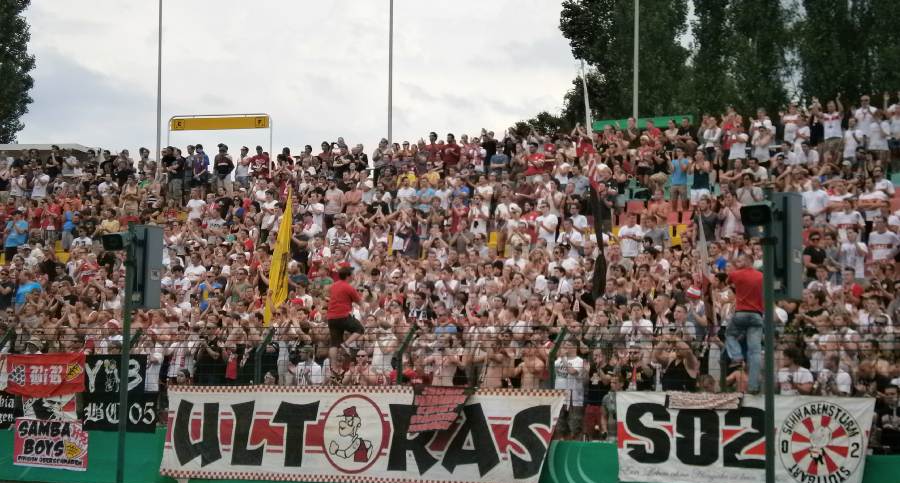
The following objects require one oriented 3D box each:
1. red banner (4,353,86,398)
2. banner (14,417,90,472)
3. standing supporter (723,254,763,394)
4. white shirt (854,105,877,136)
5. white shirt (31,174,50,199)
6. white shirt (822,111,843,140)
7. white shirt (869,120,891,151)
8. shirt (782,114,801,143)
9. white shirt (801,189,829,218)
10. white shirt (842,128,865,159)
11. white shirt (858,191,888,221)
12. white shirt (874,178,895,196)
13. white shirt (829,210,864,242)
[{"bbox_3d":[-6.482,2.139,25.000,1.530,0.680,0.060,-2,-7,24],"label":"red banner"},{"bbox_3d":[-6.325,3.214,24.700,1.380,0.760,0.050,-2,-9,24],"label":"banner"},{"bbox_3d":[3.806,1.080,20.300,0.540,1.800,0.450,0,-4,10],"label":"standing supporter"},{"bbox_3d":[9.908,-2.838,37.200,0.530,0.720,0.310,-2,-6,28],"label":"white shirt"},{"bbox_3d":[-11.812,-1.587,45.000,0.520,0.690,0.310,-1,-5,14],"label":"white shirt"},{"bbox_3d":[9.146,-2.786,37.300,0.500,0.690,0.300,-1,-5,22],"label":"white shirt"},{"bbox_3d":[9.086,-2.242,33.000,0.500,0.660,0.300,-1,-4,20],"label":"white shirt"},{"bbox_3d":[7.509,-2.507,34.300,0.460,0.660,0.300,-1,-4,20],"label":"shirt"},{"bbox_3d":[6.683,-0.678,28.600,0.500,0.640,0.300,-1,-4,18],"label":"white shirt"},{"bbox_3d":[9.116,-2.211,35.200,0.500,0.670,0.300,-3,-6,38],"label":"white shirt"},{"bbox_3d":[7.628,-0.648,28.100,0.520,0.620,0.320,-1,-4,20],"label":"white shirt"},{"bbox_3d":[8.012,-0.883,28.700,0.500,0.650,0.300,-1,-4,21],"label":"white shirt"},{"bbox_3d":[7.193,-0.218,28.300,0.620,0.680,0.330,-1,-5,22],"label":"white shirt"}]

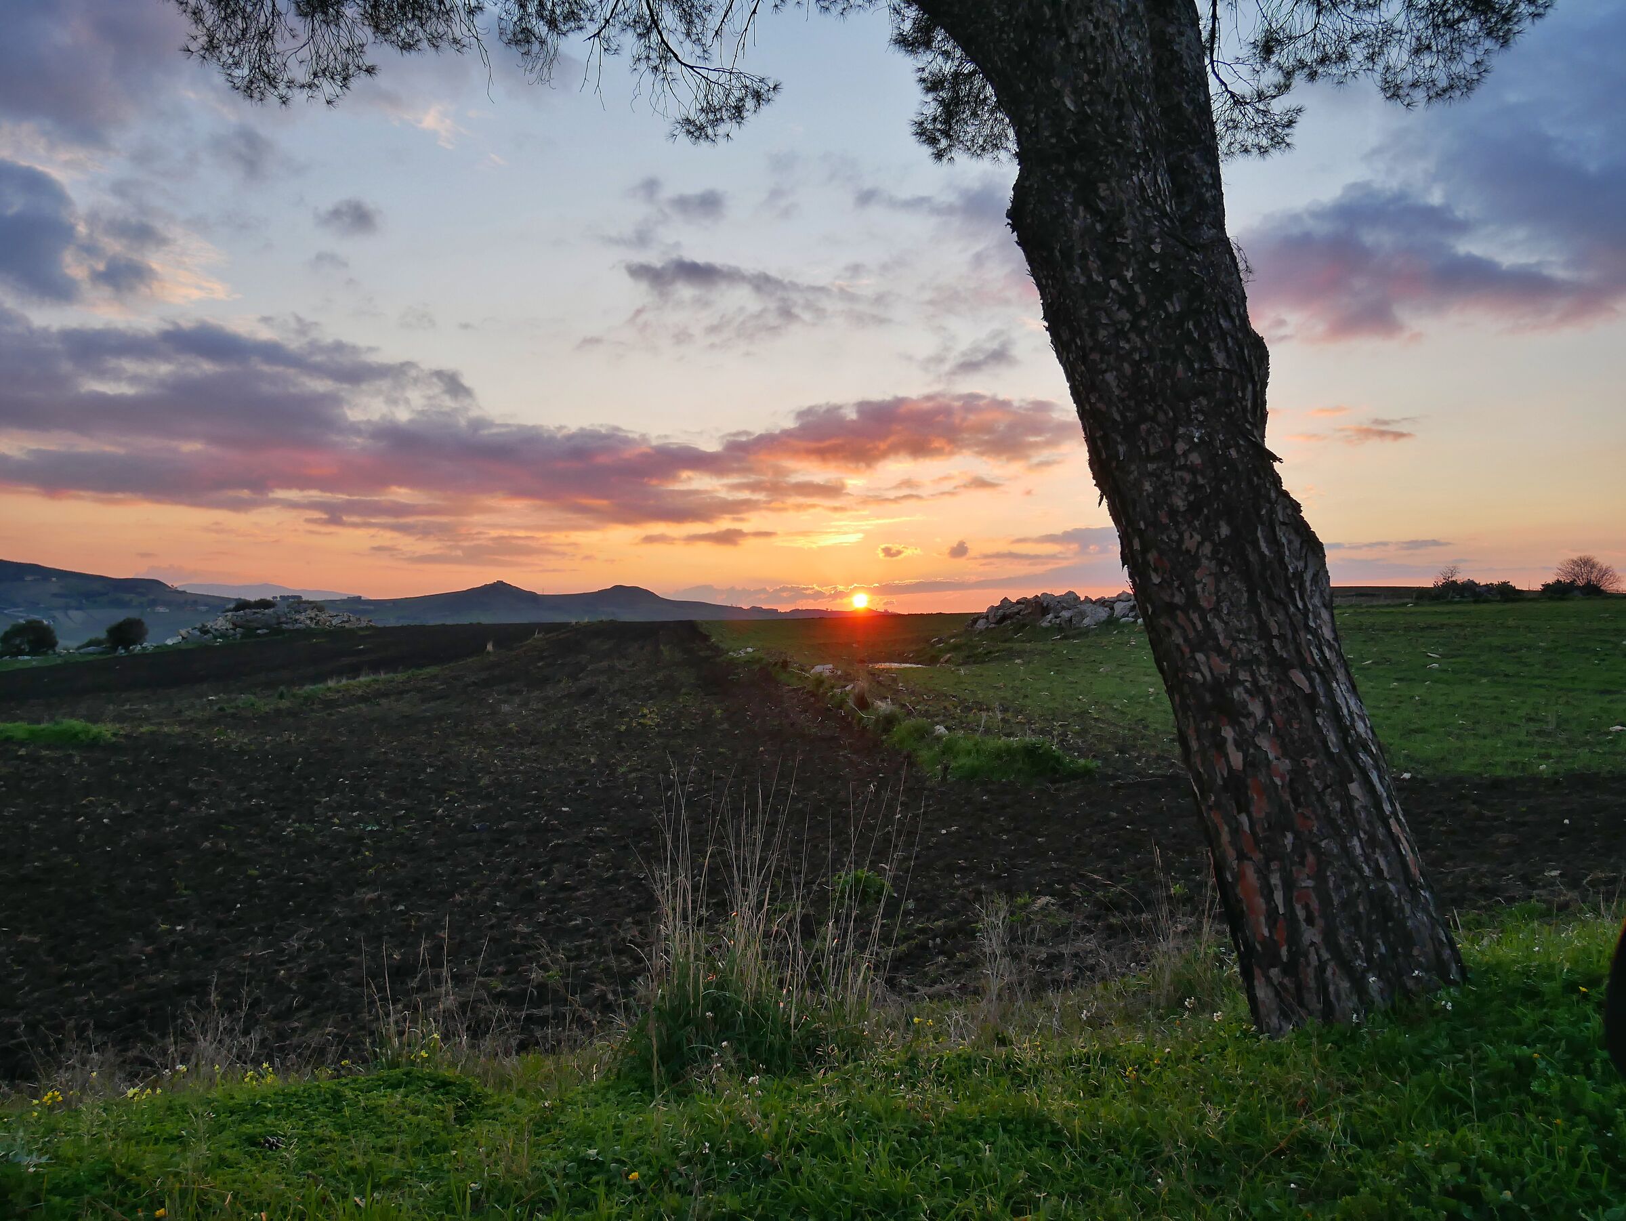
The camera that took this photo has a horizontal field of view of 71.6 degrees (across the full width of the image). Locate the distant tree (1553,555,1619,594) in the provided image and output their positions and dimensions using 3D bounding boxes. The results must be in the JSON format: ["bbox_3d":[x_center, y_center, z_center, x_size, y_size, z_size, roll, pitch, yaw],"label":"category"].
[{"bbox_3d":[54.970,-2.430,80.000,4.200,2.950,4.000,0,0,0],"label":"distant tree"}]

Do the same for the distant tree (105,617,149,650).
[{"bbox_3d":[-51.710,1.750,85.000,3.000,2.500,2.900,0,0,0],"label":"distant tree"}]

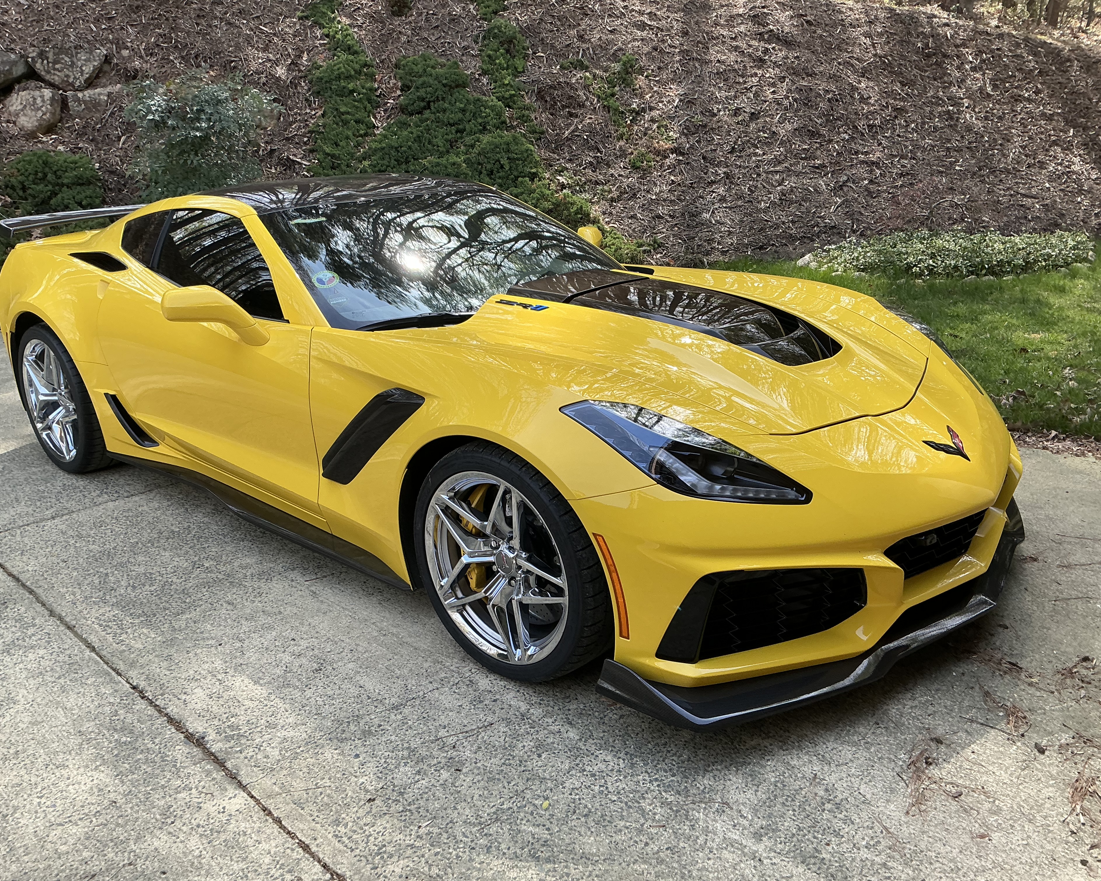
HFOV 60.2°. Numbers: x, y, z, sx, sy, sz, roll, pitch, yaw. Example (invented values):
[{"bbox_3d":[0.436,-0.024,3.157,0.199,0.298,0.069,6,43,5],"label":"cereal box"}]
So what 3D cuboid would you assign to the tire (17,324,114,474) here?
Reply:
[{"bbox_3d":[-2.077,-0.211,4.273,0.672,0.672,0.335,14,23,40],"label":"tire"}]

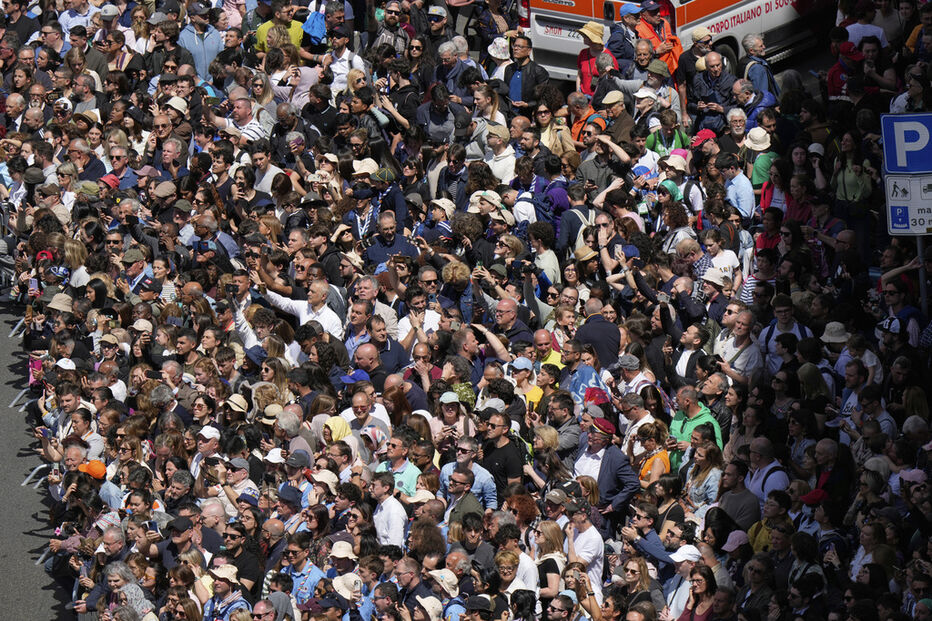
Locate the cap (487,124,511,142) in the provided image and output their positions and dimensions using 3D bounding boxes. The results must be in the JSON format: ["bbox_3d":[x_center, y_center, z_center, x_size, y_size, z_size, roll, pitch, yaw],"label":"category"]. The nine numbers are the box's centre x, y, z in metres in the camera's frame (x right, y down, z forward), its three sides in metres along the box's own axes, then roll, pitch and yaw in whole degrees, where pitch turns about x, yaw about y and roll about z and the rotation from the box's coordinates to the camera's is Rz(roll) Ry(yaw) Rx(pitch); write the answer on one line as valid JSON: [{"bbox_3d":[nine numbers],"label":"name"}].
[{"bbox_3d":[0.307,-1.680,97.725,0.260,0.140,0.190,-17,21,-21],"label":"cap"}]

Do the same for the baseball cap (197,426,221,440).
[{"bbox_3d":[-2.303,1.104,92.957,0.250,0.125,0.180,-10,16,-38],"label":"baseball cap"}]

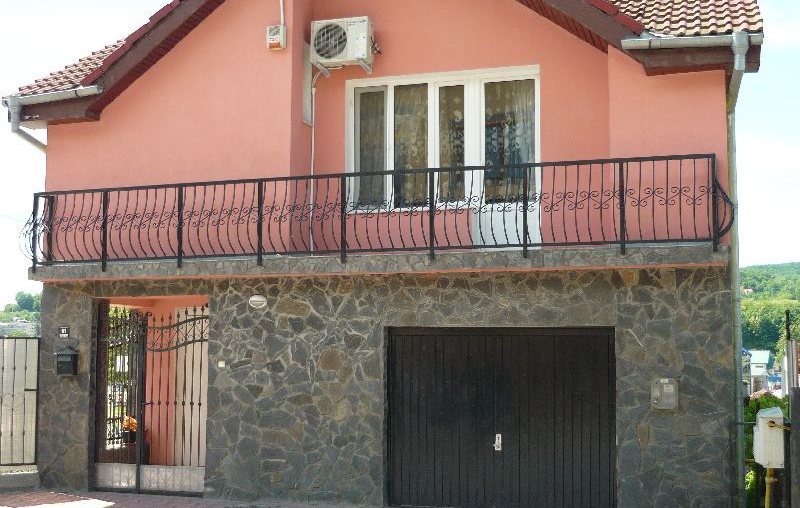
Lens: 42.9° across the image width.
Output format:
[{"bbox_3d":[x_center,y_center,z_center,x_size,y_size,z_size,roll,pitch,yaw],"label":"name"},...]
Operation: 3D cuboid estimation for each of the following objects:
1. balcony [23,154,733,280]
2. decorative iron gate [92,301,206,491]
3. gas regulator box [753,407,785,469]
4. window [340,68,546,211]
[{"bbox_3d":[-0.738,-0.396,11.842,8.763,0.993,0.449,-2,-5,18],"label":"balcony"},{"bbox_3d":[-3.141,1.821,12.802,1.606,2.349,0.080,-2,-5,18],"label":"decorative iron gate"},{"bbox_3d":[3.615,1.798,9.964,0.280,0.600,0.250,-1,-5,9],"label":"gas regulator box"},{"bbox_3d":[0.495,-1.372,12.360,2.440,1.656,0.120,-2,-5,18],"label":"window"}]

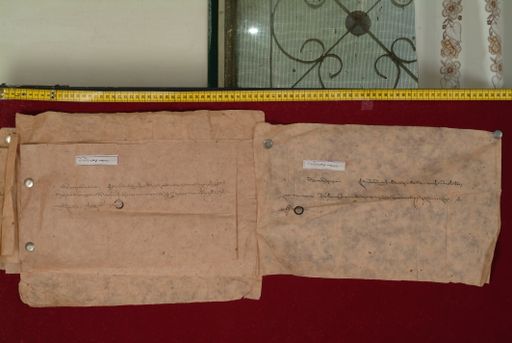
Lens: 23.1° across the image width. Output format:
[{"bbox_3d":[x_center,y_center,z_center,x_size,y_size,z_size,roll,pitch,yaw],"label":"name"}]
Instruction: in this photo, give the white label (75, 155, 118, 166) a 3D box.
[{"bbox_3d":[-0.268,-0.018,2.111,0.072,0.017,0.002,0,0,0],"label":"white label"}]

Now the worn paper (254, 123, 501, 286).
[{"bbox_3d":[0.204,0.055,2.111,0.420,0.263,0.010,3,0,0],"label":"worn paper"}]

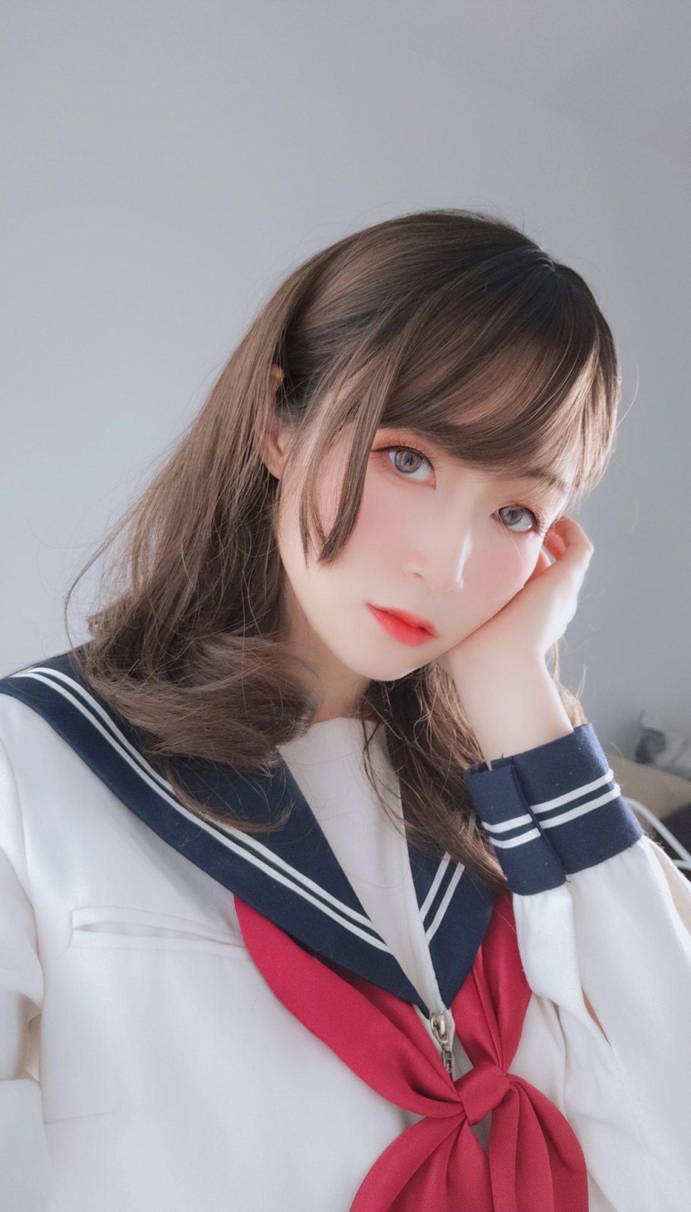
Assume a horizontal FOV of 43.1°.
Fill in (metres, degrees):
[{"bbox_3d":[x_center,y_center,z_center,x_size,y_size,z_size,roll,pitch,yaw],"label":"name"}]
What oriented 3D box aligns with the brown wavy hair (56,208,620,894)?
[{"bbox_3d":[0.014,-0.045,0.550,0.290,0.380,0.250,17,6,-21],"label":"brown wavy hair"}]

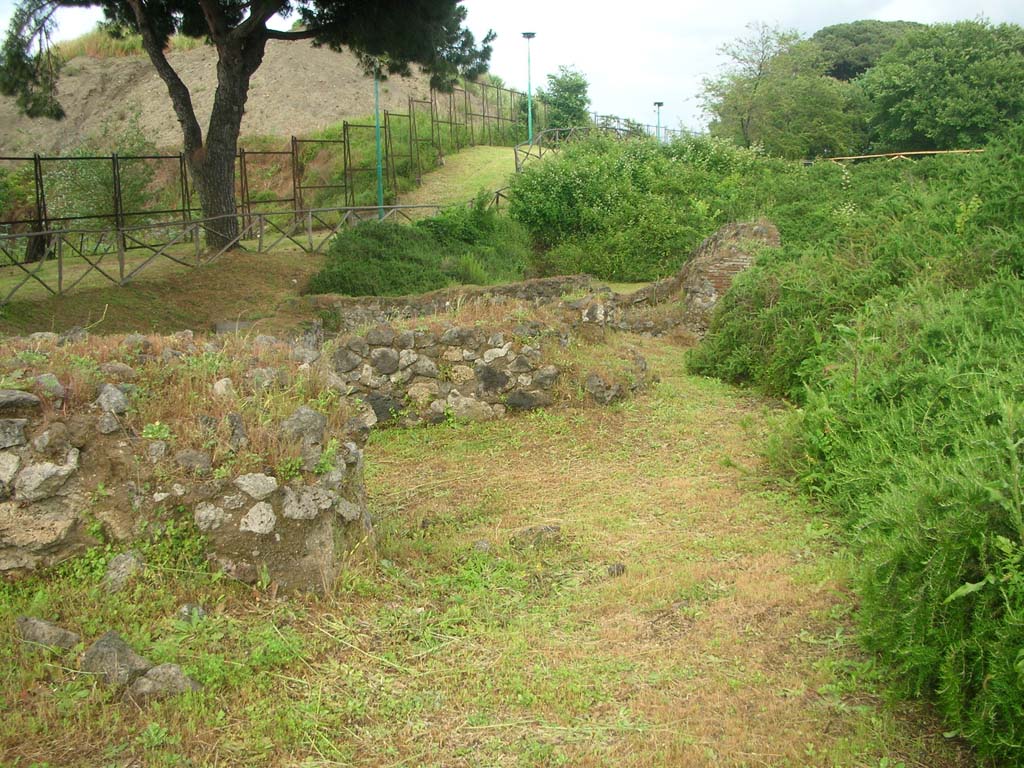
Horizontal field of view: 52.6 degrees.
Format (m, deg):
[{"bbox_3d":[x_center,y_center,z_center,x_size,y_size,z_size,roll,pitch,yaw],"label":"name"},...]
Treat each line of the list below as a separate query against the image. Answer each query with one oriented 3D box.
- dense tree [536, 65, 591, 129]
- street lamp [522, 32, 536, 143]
[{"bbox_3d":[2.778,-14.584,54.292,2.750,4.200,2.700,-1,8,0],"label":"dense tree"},{"bbox_3d":[0.819,-13.480,47.348,0.630,5.000,0.600,-1,8,0],"label":"street lamp"}]

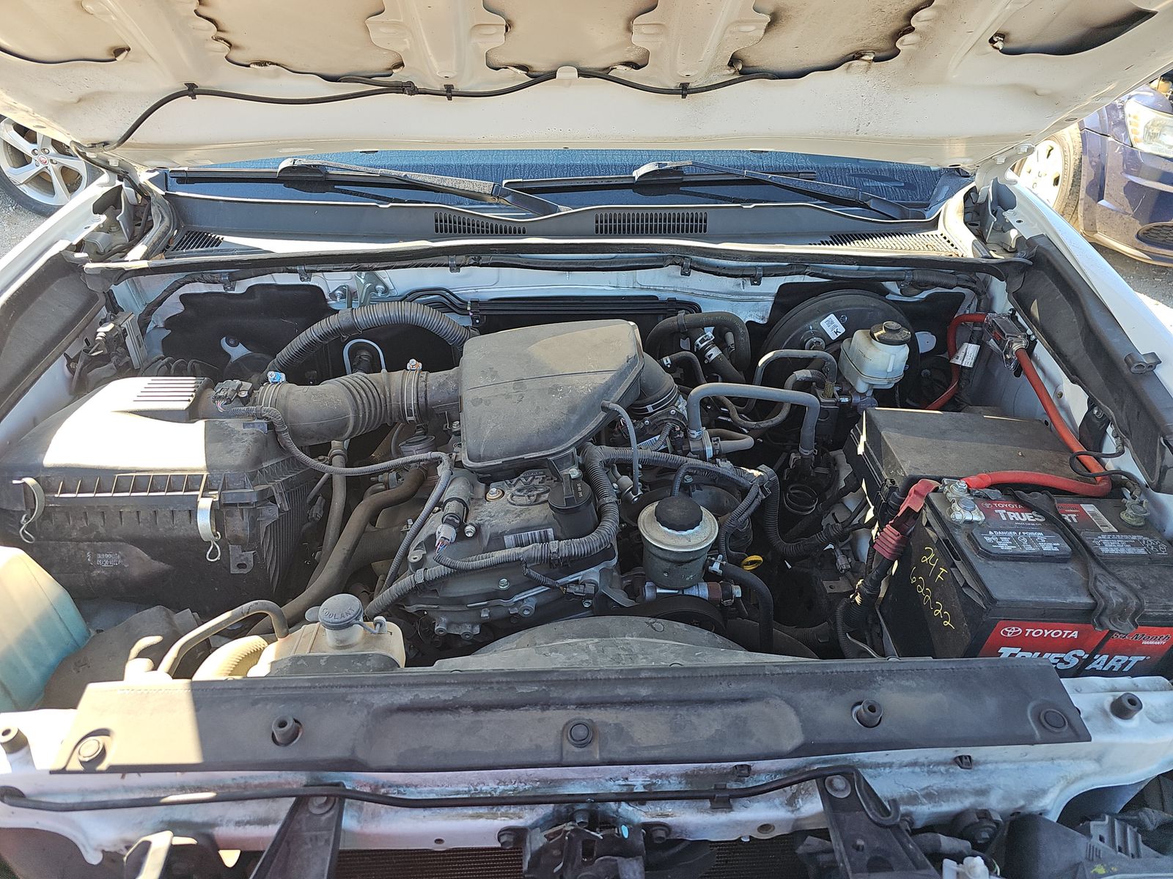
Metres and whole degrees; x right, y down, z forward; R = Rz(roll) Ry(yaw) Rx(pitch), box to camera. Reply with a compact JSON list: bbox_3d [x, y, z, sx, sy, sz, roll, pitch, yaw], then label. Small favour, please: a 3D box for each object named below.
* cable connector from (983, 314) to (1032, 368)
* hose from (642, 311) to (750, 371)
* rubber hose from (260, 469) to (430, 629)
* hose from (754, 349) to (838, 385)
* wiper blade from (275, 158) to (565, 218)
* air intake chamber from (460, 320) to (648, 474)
[{"bbox_3d":[0.632,-0.149,1.170,0.035,0.042,0.085,0,36,0],"label":"cable connector"},{"bbox_3d":[0.163,-0.144,1.140,0.155,0.075,0.070,-1,34,0],"label":"hose"},{"bbox_3d":[-0.333,0.150,1.075,0.080,0.075,0.280,25,60,30],"label":"rubber hose"},{"bbox_3d":[0.304,-0.106,1.130,0.120,0.045,0.045,0,36,0],"label":"hose"},{"bbox_3d":[-0.292,-0.445,1.370,0.530,0.050,0.060,11,37,11],"label":"wiper blade"},{"bbox_3d":[-0.045,-0.067,1.119,0.247,0.120,0.260,0,36,0],"label":"air intake chamber"}]

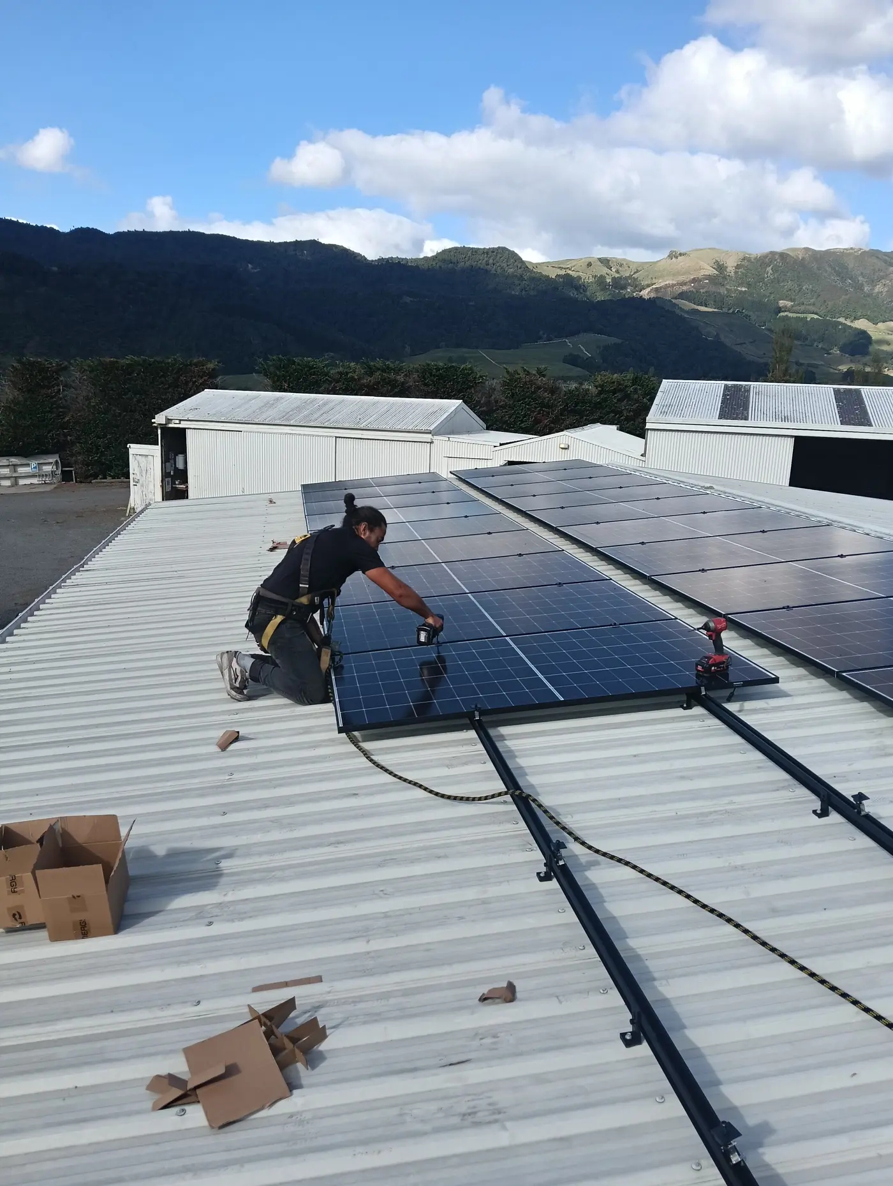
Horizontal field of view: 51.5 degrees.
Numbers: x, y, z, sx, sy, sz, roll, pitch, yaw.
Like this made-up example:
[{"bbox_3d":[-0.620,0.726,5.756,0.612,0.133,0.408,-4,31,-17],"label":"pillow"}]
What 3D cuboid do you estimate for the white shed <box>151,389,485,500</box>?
[{"bbox_3d":[-4.212,-4.908,33.099,9.825,4.191,6.327,6,13,17],"label":"white shed"}]

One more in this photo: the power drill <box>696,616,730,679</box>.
[{"bbox_3d":[1.178,0.235,4.121,0.167,0.243,0.084,-10,15,-25],"label":"power drill"}]

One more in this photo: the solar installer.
[{"bbox_3d":[-0.553,0.019,4.574,1.173,1.021,0.556,-3,13,-22],"label":"solar installer"}]

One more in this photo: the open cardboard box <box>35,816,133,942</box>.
[{"bbox_3d":[-1.059,0.841,2.749,0.192,0.229,0.293,-6,13,-9],"label":"open cardboard box"}]

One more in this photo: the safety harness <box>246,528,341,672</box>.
[{"bbox_3d":[-0.777,0.059,4.470,0.445,0.687,0.455,-3,13,-22],"label":"safety harness"}]

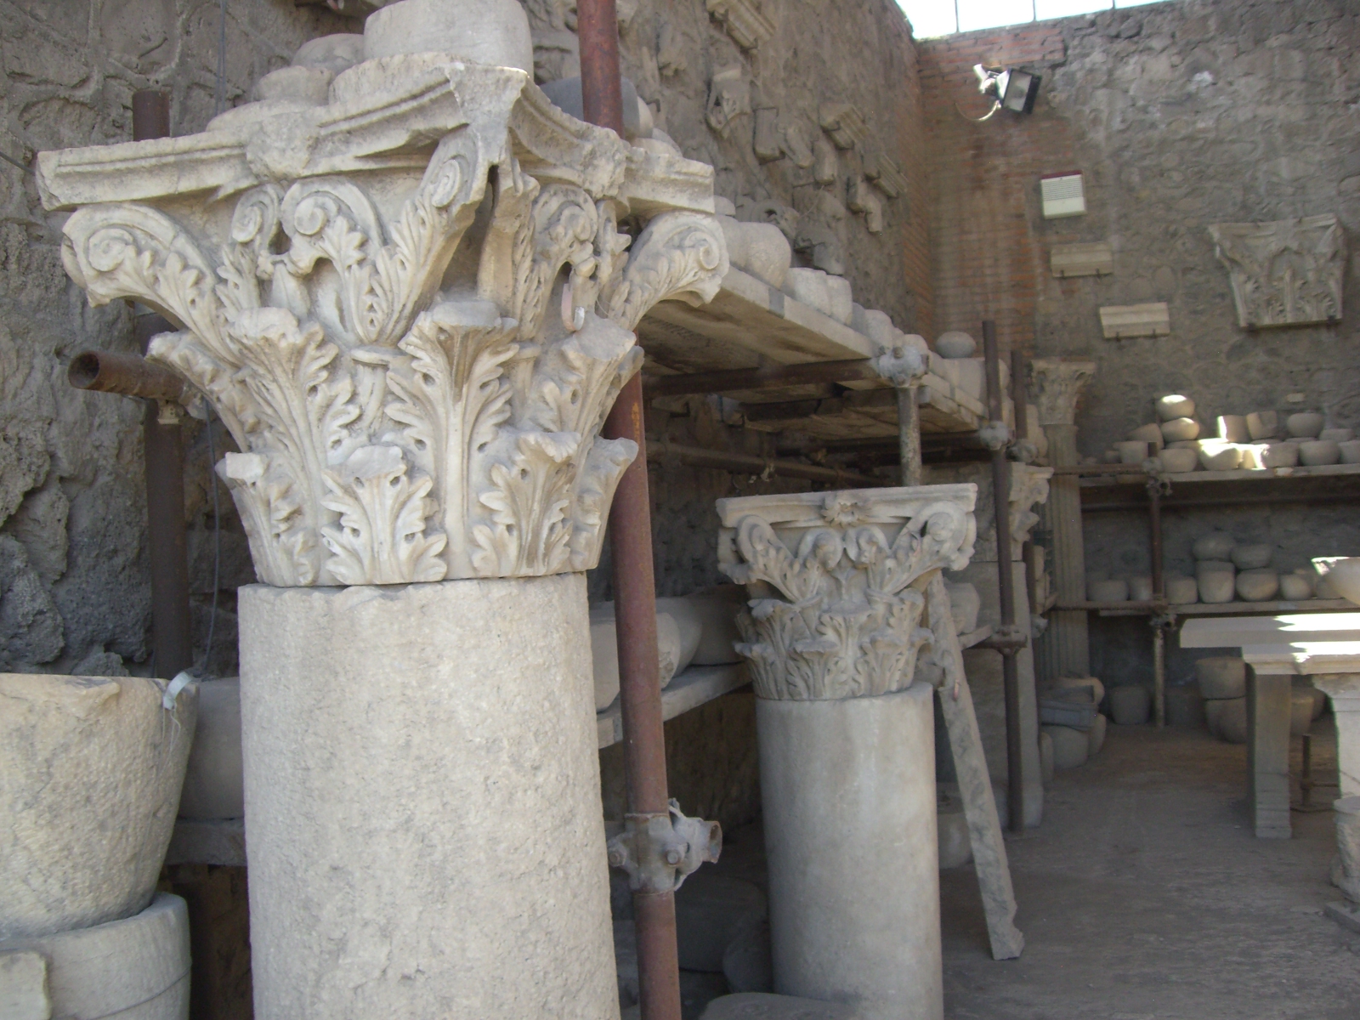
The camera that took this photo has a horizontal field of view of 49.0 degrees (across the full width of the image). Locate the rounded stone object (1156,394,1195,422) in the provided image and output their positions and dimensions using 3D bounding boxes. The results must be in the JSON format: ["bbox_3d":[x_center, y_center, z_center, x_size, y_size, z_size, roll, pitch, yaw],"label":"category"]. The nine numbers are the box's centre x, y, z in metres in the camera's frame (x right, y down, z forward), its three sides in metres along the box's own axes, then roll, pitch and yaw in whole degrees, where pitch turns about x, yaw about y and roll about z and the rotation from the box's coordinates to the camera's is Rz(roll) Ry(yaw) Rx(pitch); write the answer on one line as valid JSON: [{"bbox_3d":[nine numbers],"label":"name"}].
[{"bbox_3d":[3.284,-0.676,9.891,0.245,0.170,0.245,-3,-1,18],"label":"rounded stone object"}]

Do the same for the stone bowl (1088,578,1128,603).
[{"bbox_3d":[2.838,0.545,9.884,0.260,0.170,0.260,-3,-1,18],"label":"stone bowl"}]

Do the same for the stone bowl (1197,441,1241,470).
[{"bbox_3d":[2.929,-0.285,8.100,0.240,0.165,0.230,-3,-1,19],"label":"stone bowl"}]

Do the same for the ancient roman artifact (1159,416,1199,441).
[{"bbox_3d":[2.806,-0.450,8.380,0.215,0.150,0.200,-3,-1,19],"label":"ancient roman artifact"}]

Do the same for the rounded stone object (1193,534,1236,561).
[{"bbox_3d":[2.853,0.199,7.970,0.226,0.147,0.226,-3,0,17],"label":"rounded stone object"}]

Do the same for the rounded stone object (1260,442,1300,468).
[{"bbox_3d":[3.152,-0.288,7.846,0.206,0.129,0.206,-3,0,17],"label":"rounded stone object"}]

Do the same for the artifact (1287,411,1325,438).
[{"bbox_3d":[3.323,-0.451,7.927,0.202,0.135,0.202,-3,0,17],"label":"artifact"}]

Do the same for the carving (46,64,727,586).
[{"bbox_3d":[-0.272,-0.139,1.518,0.510,0.425,0.510,-3,-1,22],"label":"carving"}]

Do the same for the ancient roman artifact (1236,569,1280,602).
[{"bbox_3d":[3.705,0.487,9.579,0.265,0.200,0.265,-3,-1,18],"label":"ancient roman artifact"}]

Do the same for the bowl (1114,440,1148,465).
[{"bbox_3d":[2.452,-0.310,8.077,0.178,0.127,0.178,-3,0,17],"label":"bowl"}]

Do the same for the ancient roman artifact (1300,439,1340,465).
[{"bbox_3d":[4.060,-0.364,9.467,0.255,0.170,0.255,-3,-1,18],"label":"ancient roman artifact"}]

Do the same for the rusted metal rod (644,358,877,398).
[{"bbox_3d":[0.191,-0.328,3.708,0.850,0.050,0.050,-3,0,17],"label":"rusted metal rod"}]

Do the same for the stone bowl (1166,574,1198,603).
[{"bbox_3d":[3.268,0.519,9.717,0.215,0.180,0.215,-3,-1,18],"label":"stone bowl"}]

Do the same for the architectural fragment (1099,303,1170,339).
[{"bbox_3d":[2.565,-1.068,8.432,0.373,0.175,0.130,-3,0,17],"label":"architectural fragment"}]

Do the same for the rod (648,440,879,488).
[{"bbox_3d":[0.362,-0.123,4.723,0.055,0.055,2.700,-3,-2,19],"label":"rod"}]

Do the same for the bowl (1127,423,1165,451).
[{"bbox_3d":[3.113,-0.479,9.976,0.250,0.190,0.250,-3,-1,18],"label":"bowl"}]

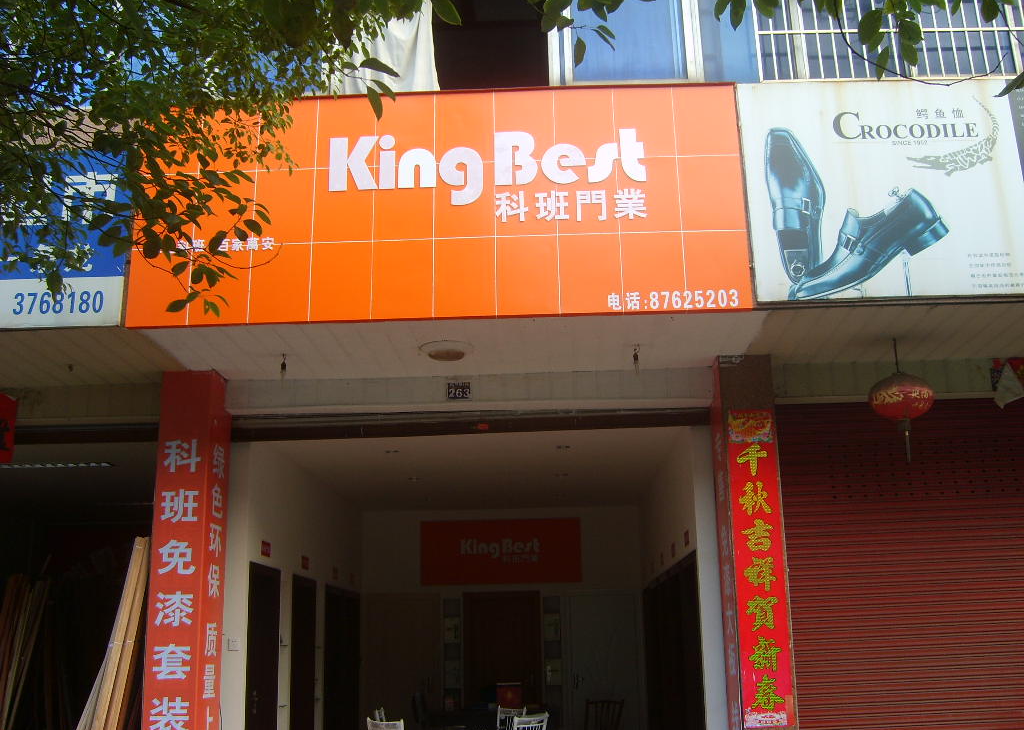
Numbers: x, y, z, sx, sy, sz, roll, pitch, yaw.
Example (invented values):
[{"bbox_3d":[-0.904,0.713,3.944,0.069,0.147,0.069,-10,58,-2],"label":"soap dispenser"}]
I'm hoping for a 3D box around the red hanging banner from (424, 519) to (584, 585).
[{"bbox_3d":[-0.132,2.192,12.146,1.891,0.748,0.030,-2,-15,2],"label":"red hanging banner"}]

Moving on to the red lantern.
[{"bbox_3d":[2.573,0.341,6.787,0.441,0.616,0.441,-2,-15,2],"label":"red lantern"}]

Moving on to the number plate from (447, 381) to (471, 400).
[{"bbox_3d":[-0.388,0.185,7.595,0.159,0.127,0.020,-2,-15,2],"label":"number plate"}]

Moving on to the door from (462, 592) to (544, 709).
[{"bbox_3d":[-0.106,3.600,11.729,0.905,2.080,0.080,-2,-15,2],"label":"door"}]

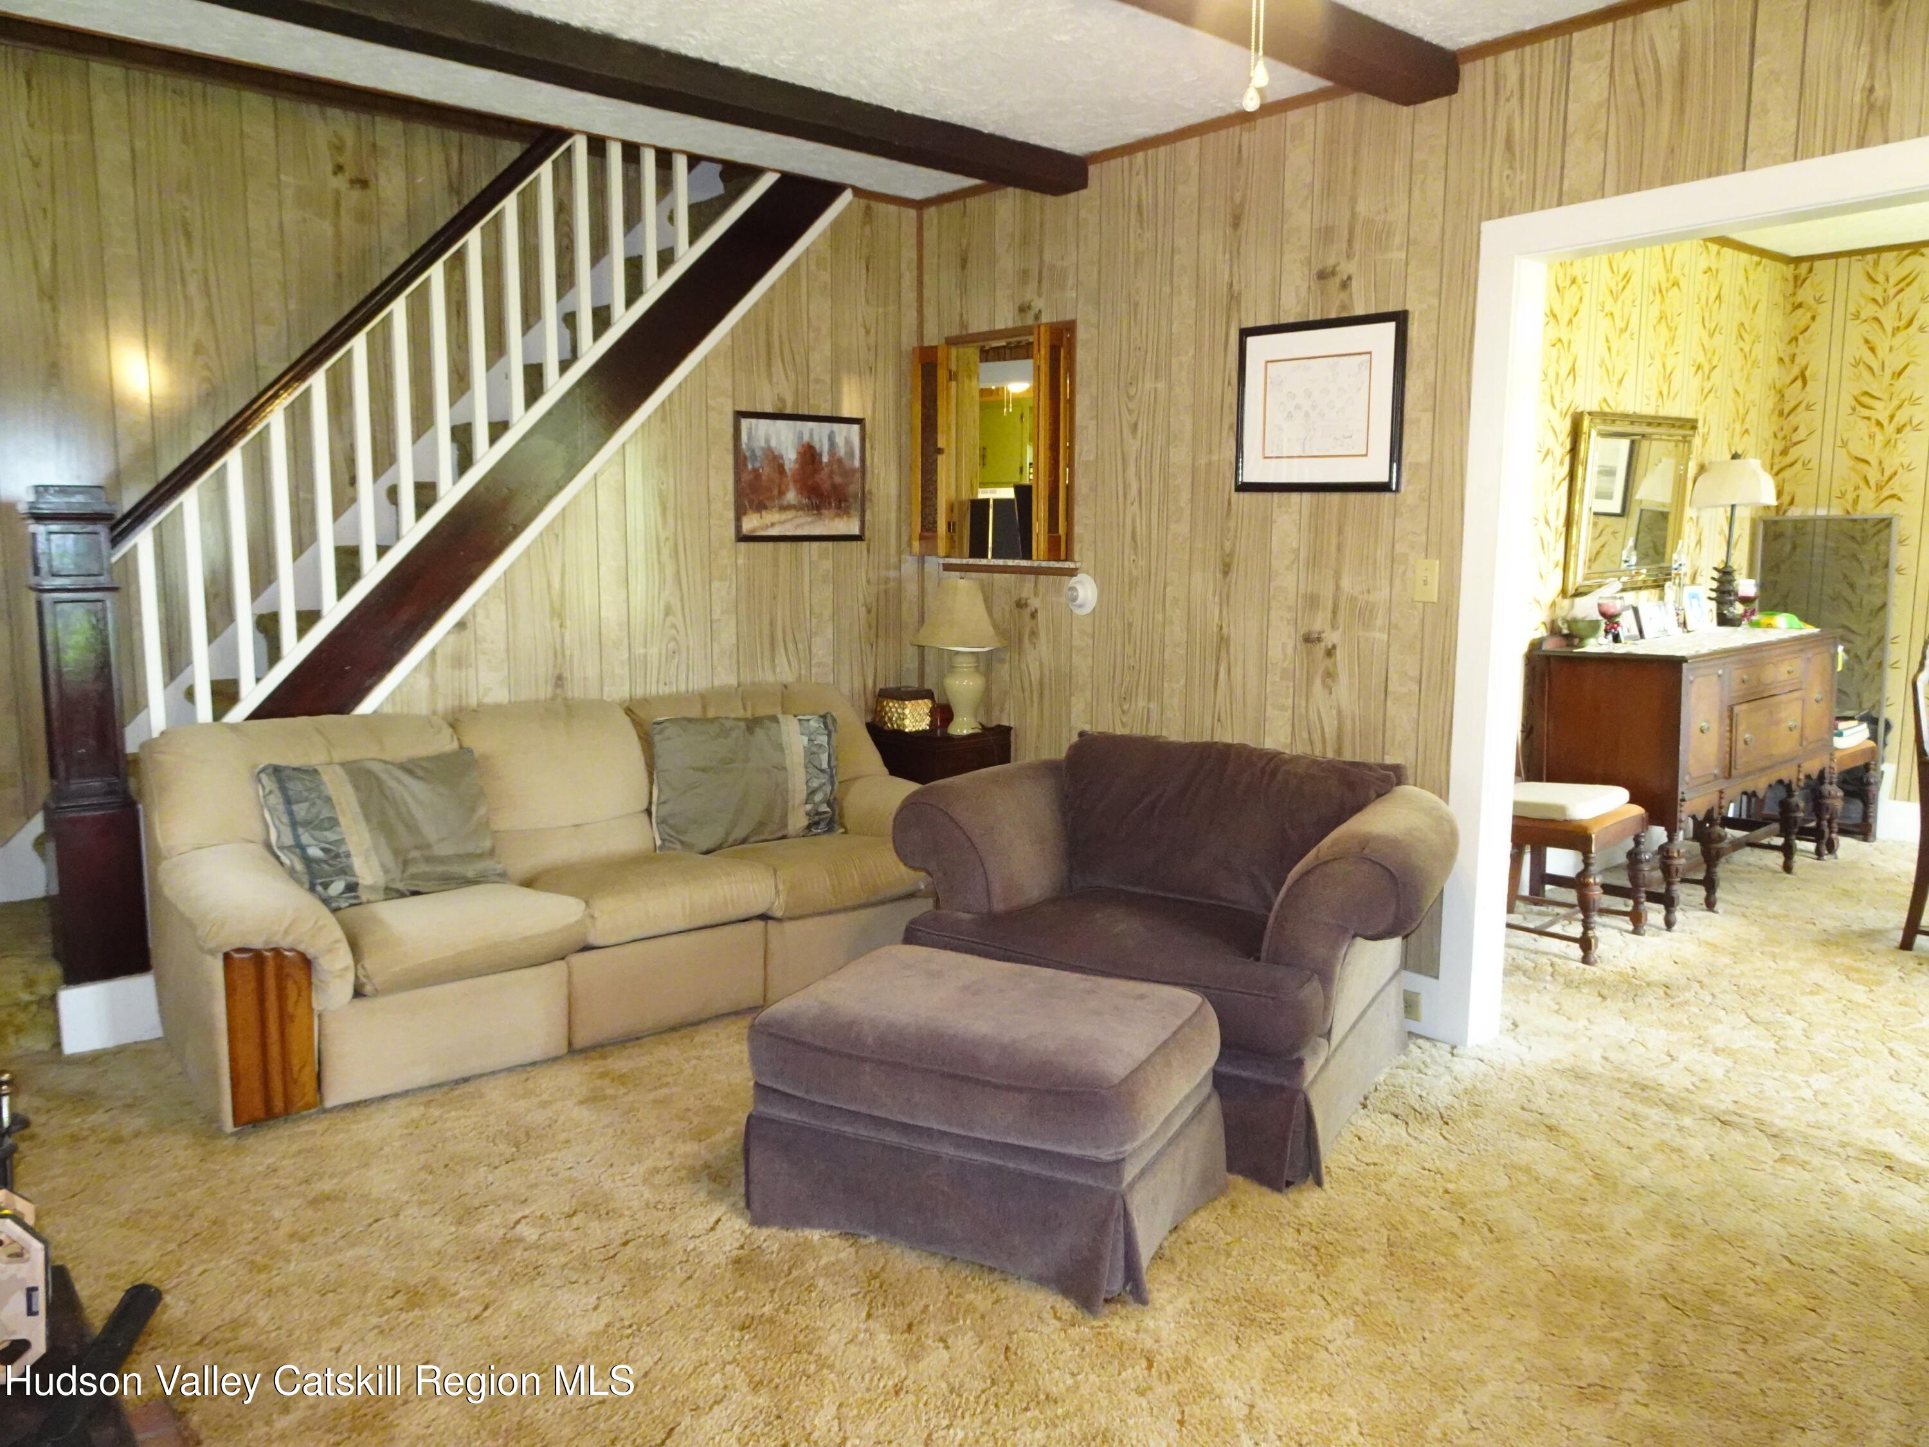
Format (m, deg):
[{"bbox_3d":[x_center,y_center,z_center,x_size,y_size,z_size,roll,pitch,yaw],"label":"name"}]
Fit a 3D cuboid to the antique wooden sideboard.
[{"bbox_3d":[2.792,0.147,5.101,1.540,0.950,0.480,-7,11,-39],"label":"antique wooden sideboard"}]

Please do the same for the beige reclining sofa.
[{"bbox_3d":[-1.066,0.363,3.896,2.180,0.830,0.870,-7,11,-39],"label":"beige reclining sofa"}]

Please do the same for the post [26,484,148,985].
[{"bbox_3d":[-2.260,0.031,3.430,0.205,1.250,0.200,-7,11,-39],"label":"post"}]

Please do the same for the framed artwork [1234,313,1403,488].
[{"bbox_3d":[0.973,-0.872,3.691,0.028,0.465,0.550,-7,11,-39],"label":"framed artwork"}]

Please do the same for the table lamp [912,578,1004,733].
[{"bbox_3d":[-0.009,-0.243,4.700,0.335,0.565,0.335,0,8,0],"label":"table lamp"}]

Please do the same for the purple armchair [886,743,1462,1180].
[{"bbox_3d":[0.472,0.473,3.321,1.220,0.790,0.970,4,9,27],"label":"purple armchair"}]

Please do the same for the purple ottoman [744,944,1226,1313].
[{"bbox_3d":[0.048,0.745,2.678,0.770,0.432,0.540,4,9,25],"label":"purple ottoman"}]

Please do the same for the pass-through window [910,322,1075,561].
[{"bbox_3d":[0.088,-0.968,4.640,0.190,0.800,0.710,-7,11,-39],"label":"pass-through window"}]

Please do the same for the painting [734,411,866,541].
[{"bbox_3d":[-0.570,-0.865,4.726,0.545,0.440,0.030,-7,11,-39],"label":"painting"}]

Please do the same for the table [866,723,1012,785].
[{"bbox_3d":[-0.103,0.324,4.868,0.330,0.640,0.450,-7,11,-39],"label":"table"}]

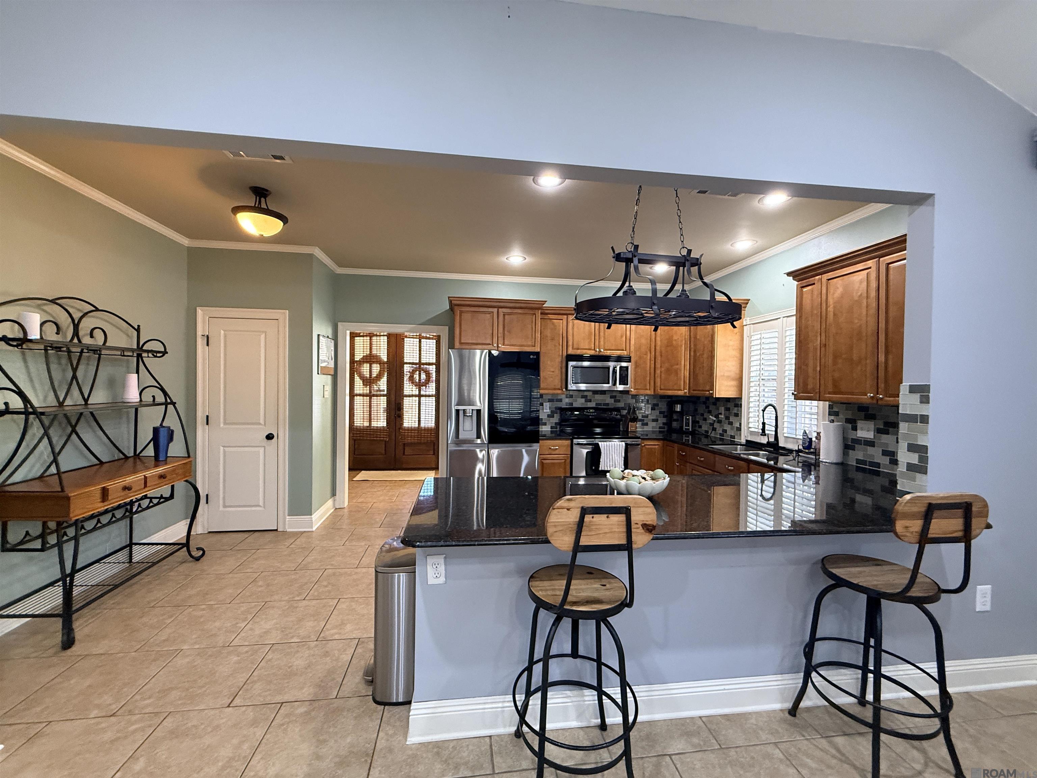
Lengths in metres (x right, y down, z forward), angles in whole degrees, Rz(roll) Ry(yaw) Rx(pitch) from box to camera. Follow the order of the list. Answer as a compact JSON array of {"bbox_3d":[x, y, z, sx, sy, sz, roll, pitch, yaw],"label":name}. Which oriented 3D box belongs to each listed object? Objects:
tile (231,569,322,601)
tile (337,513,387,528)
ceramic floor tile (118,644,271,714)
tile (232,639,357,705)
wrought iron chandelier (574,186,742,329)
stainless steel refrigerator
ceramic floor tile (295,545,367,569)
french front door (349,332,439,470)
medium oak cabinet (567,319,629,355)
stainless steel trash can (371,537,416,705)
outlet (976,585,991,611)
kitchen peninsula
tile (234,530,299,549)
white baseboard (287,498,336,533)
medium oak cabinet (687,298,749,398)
[{"bbox_3d":[-1.696,1.414,3.009,0.457,0.010,0.457,1,1,-8],"label":"tile"},{"bbox_3d":[-1.650,1.389,4.404,0.458,0.010,0.462,1,1,-8],"label":"tile"},{"bbox_3d":[-1.530,1.396,2.035,0.450,0.012,0.450,1,0,-8],"label":"ceramic floor tile"},{"bbox_3d":[-1.116,1.443,2.158,0.457,0.010,0.457,1,1,-8],"label":"tile"},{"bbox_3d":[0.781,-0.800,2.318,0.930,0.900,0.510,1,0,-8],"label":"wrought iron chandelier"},{"bbox_3d":[-0.284,0.506,4.566,0.912,1.785,0.830,1,0,-8],"label":"stainless steel refrigerator"},{"bbox_3d":[-1.509,1.390,3.446,0.450,0.012,0.450,1,0,-8],"label":"ceramic floor tile"},{"bbox_3d":[-2.085,0.150,7.159,1.600,2.400,0.060,1,0,-8],"label":"french front door"},{"bbox_3d":[0.895,-0.623,4.955,0.742,0.460,0.345,1,1,-8],"label":"medium oak cabinet"},{"bbox_3d":[-0.585,1.098,2.104,0.275,0.700,0.390,1,1,-8],"label":"stainless steel trash can"},{"bbox_3d":[2.249,1.013,2.028,0.076,0.120,0.010,1,0,-8],"label":"outlet"},{"bbox_3d":[0.741,0.992,2.081,2.475,0.910,1.030,1,1,-8],"label":"kitchen peninsula"},{"bbox_3d":[-2.277,1.385,3.860,0.457,0.010,0.457,1,1,-8],"label":"tile"},{"bbox_3d":[-2.165,1.302,4.421,0.252,0.147,0.755,1,1,-8],"label":"white baseboard"},{"bbox_3d":[2.126,-0.415,4.540,0.350,1.010,0.480,1,1,-8],"label":"medium oak cabinet"}]

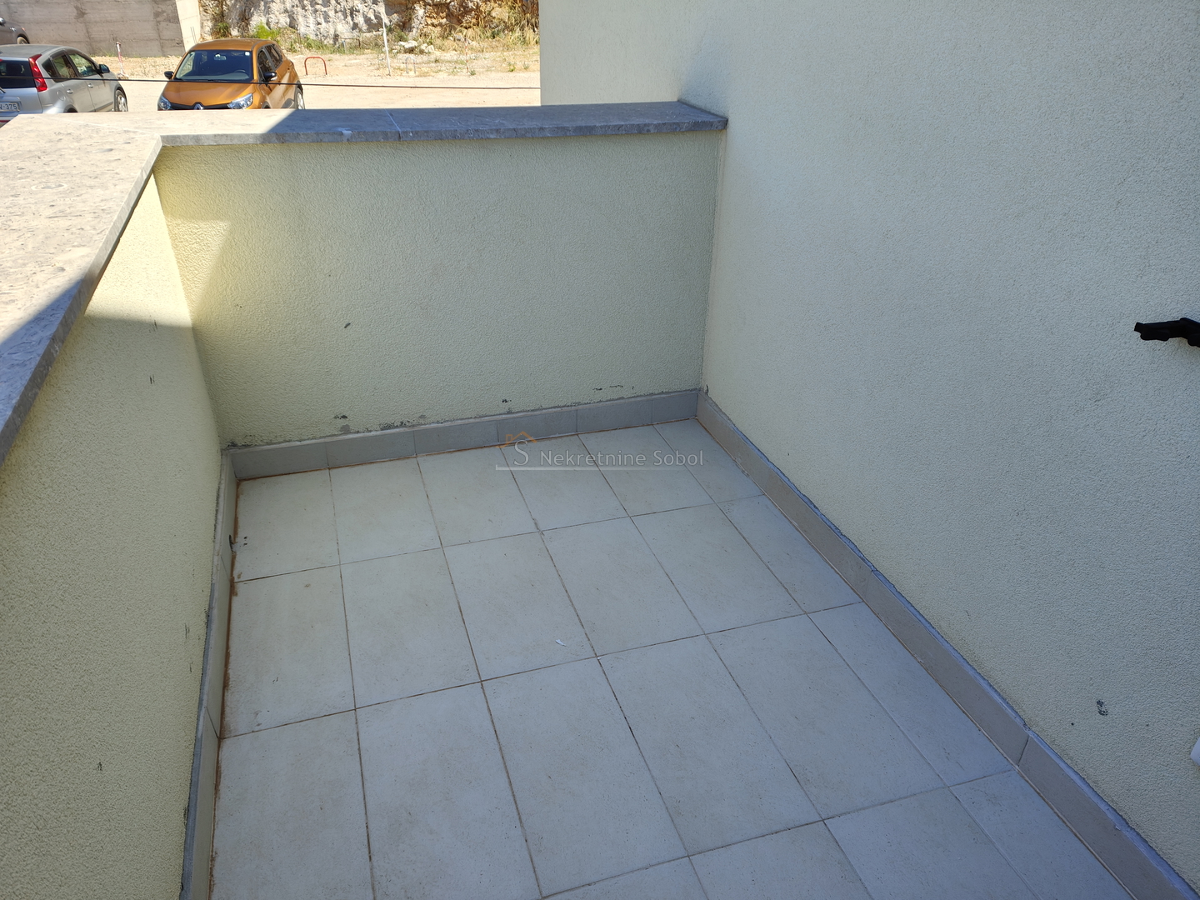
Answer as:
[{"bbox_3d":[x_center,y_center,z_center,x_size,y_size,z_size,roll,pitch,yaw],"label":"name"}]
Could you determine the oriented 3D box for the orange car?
[{"bbox_3d":[-6.955,-6.864,16.467,1.790,1.560,4.120,-1,30,-5],"label":"orange car"}]

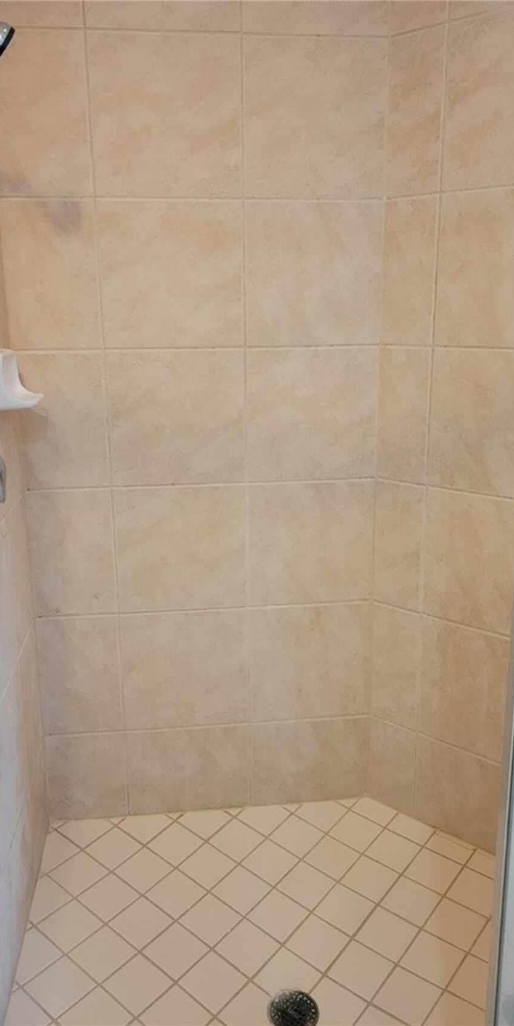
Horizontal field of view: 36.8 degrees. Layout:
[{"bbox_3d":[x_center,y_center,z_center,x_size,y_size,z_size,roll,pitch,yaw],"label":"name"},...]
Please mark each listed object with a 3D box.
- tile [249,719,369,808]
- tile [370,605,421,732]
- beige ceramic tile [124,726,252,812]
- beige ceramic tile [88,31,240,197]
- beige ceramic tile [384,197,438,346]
[{"bbox_3d":[0.140,0.664,2.071,0.310,0.244,0.012,-2,15,-6],"label":"tile"},{"bbox_3d":[0.351,0.394,1.970,0.135,0.317,0.012,11,19,38],"label":"tile"},{"bbox_3d":[-0.183,0.695,2.093,0.327,0.250,0.010,-2,14,-6],"label":"beige ceramic tile"},{"bbox_3d":[-0.197,-0.870,1.694,0.327,0.331,0.010,-2,14,-6],"label":"beige ceramic tile"},{"bbox_3d":[0.335,-0.520,1.675,0.129,0.308,0.010,12,20,38],"label":"beige ceramic tile"}]

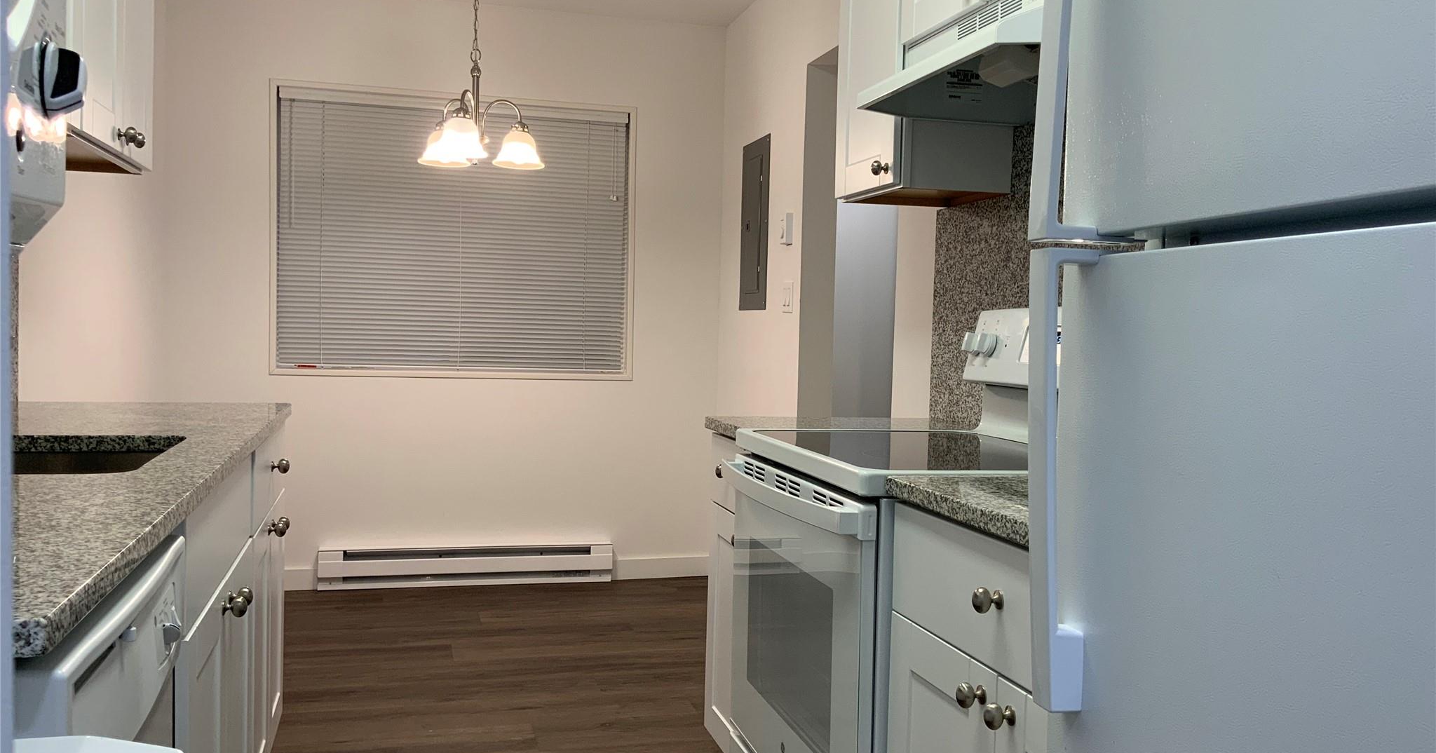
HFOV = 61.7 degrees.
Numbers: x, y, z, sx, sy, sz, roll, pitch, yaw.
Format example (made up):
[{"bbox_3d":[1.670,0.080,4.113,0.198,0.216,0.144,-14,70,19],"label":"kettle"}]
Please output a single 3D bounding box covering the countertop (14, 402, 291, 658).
[{"bbox_3d":[-1.115,0.141,1.945,0.626,0.032,2.288,1,3,-15],"label":"countertop"}]

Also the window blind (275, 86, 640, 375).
[{"bbox_3d":[-1.100,-0.595,5.108,1.454,1.142,0.045,1,3,-15],"label":"window blind"}]

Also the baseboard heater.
[{"bbox_3d":[-1.058,0.807,5.132,1.222,0.170,0.071,1,3,-15],"label":"baseboard heater"}]

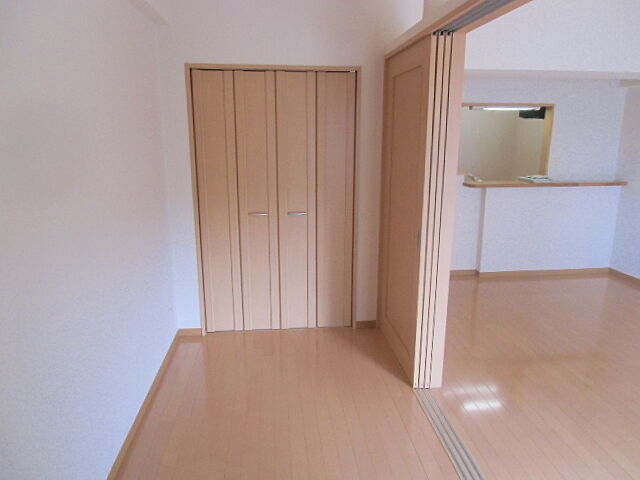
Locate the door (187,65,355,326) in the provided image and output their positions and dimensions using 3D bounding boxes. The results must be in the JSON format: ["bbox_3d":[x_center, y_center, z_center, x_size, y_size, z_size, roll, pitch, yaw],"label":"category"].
[{"bbox_3d":[-0.318,-0.239,3.381,1.173,1.992,0.050,-2,14,-6],"label":"door"}]

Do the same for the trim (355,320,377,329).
[{"bbox_3d":[0.381,0.695,3.645,0.166,0.062,0.013,-2,14,-6],"label":"trim"}]

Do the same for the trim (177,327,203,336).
[{"bbox_3d":[-1.022,0.732,3.496,0.195,0.062,0.013,-2,14,-6],"label":"trim"}]

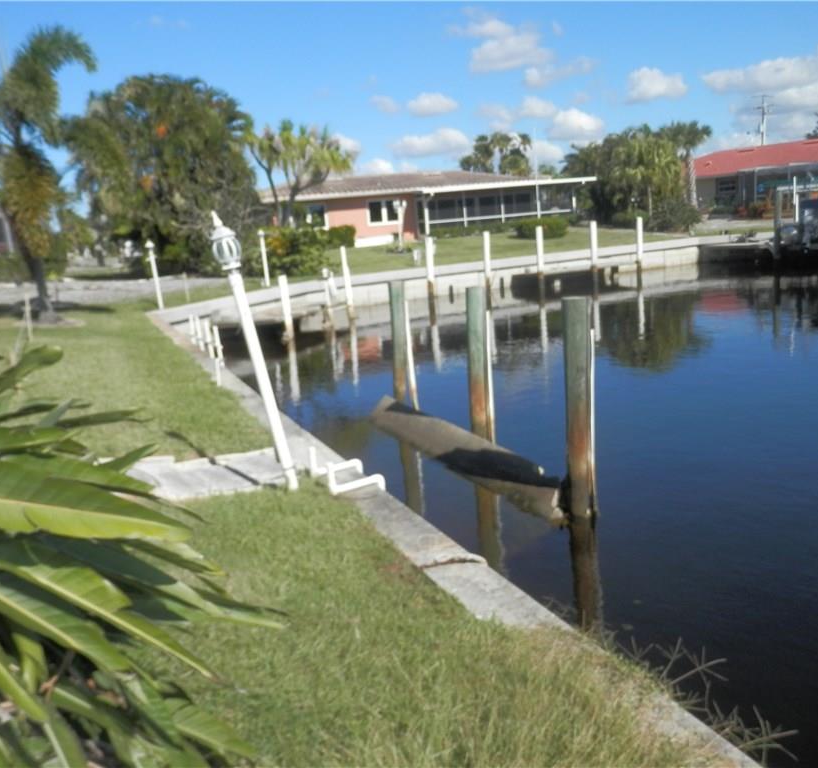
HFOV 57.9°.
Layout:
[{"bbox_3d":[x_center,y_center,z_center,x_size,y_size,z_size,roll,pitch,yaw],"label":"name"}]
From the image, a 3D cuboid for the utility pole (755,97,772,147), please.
[{"bbox_3d":[33.224,-21.791,69.548,1.700,10.290,0.500,-5,12,0],"label":"utility pole"}]

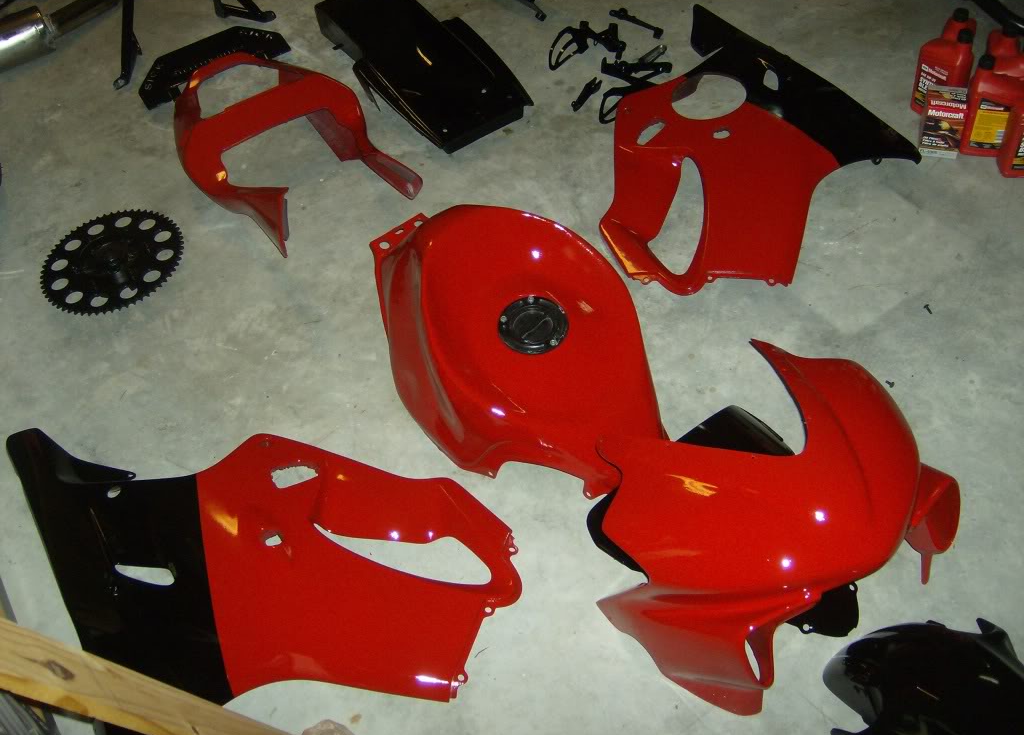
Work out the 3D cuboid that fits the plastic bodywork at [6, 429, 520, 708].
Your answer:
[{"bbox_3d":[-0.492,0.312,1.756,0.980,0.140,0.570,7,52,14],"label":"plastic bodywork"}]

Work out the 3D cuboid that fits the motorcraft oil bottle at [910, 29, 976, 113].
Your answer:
[{"bbox_3d":[0.923,-0.617,2.250,0.063,0.218,0.105,-39,56,-21],"label":"motorcraft oil bottle"}]

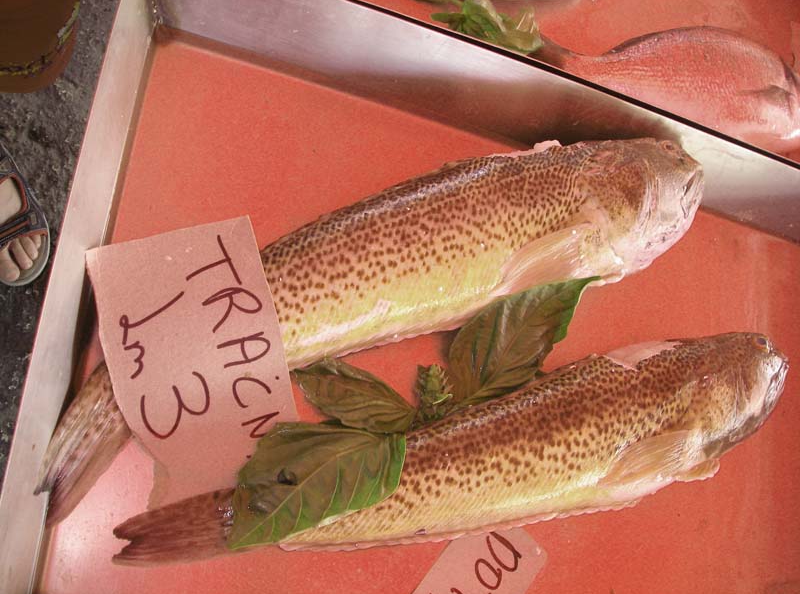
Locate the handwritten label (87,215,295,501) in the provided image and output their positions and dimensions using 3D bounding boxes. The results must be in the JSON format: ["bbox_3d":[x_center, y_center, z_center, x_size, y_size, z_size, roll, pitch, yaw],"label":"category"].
[{"bbox_3d":[-0.097,0.030,0.427,0.079,0.018,0.125,-14,94,-13],"label":"handwritten label"}]

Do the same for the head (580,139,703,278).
[{"bbox_3d":[0.137,-0.056,0.498,0.077,0.055,0.074,-17,84,-14],"label":"head"}]

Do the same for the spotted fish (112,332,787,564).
[{"bbox_3d":[0.046,0.087,0.465,0.372,0.050,0.080,-11,82,-14],"label":"spotted fish"}]

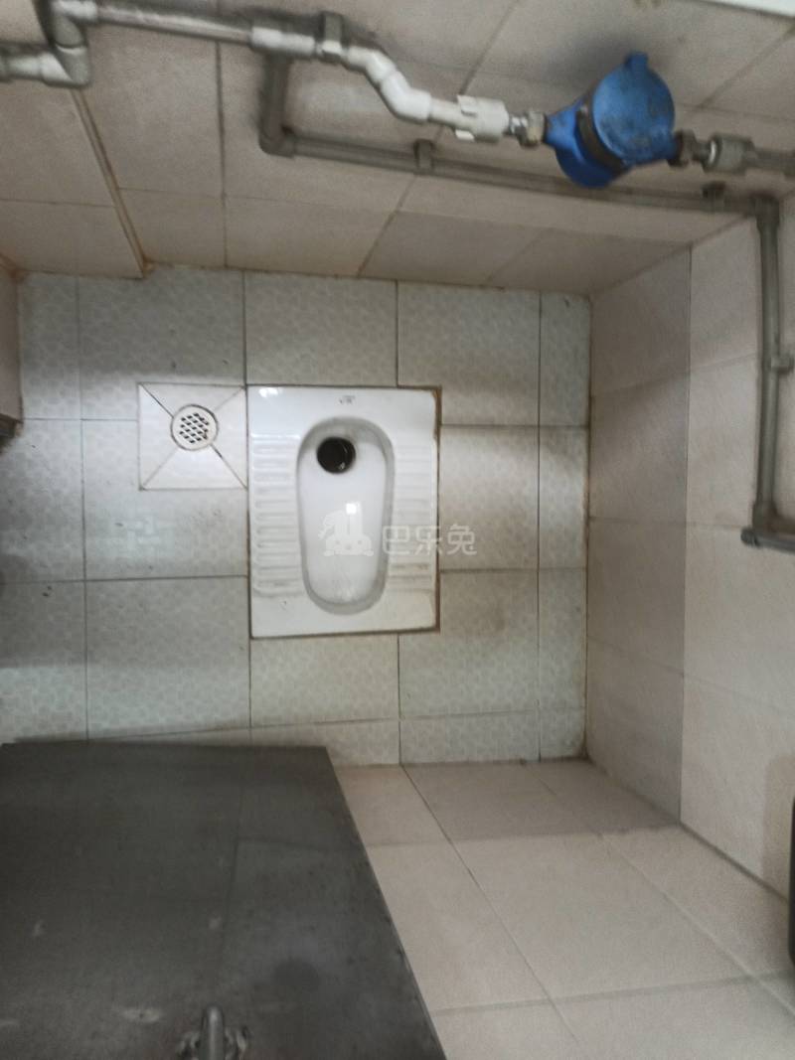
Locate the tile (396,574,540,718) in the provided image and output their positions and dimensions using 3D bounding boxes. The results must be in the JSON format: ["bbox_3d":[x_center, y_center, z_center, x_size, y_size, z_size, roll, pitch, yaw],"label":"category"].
[{"bbox_3d":[0.156,0.245,1.659,0.312,0.010,0.312,-1,93,-12],"label":"tile"}]

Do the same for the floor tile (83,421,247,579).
[{"bbox_3d":[-0.439,-0.056,1.461,0.301,0.010,0.300,-1,92,-12],"label":"floor tile"}]

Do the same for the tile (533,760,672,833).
[{"bbox_3d":[0.369,0.498,1.468,0.151,0.352,0.010,0,92,-12],"label":"tile"}]

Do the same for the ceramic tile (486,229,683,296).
[{"bbox_3d":[0.327,-0.492,1.422,0.241,0.358,0.010,0,92,-12],"label":"ceramic tile"}]

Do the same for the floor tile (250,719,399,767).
[{"bbox_3d":[-0.141,0.435,1.543,0.301,0.010,0.091,-1,92,-12],"label":"floor tile"}]

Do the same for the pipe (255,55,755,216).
[{"bbox_3d":[0.177,-0.430,0.857,0.658,0.215,0.028,1,93,-12],"label":"pipe"}]

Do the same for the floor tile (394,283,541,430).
[{"bbox_3d":[0.156,-0.370,1.633,0.312,0.010,0.296,-1,93,-12],"label":"floor tile"}]

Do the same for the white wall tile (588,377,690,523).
[{"bbox_3d":[0.445,-0.143,1.435,0.010,0.344,0.250,-1,93,-14],"label":"white wall tile"}]

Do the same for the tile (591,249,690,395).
[{"bbox_3d":[0.469,-0.398,1.505,0.010,0.372,0.230,-1,93,-12],"label":"tile"}]

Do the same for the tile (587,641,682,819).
[{"bbox_3d":[0.455,0.364,1.481,0.010,0.358,0.255,0,92,-12],"label":"tile"}]

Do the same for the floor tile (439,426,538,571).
[{"bbox_3d":[0.191,-0.063,1.593,0.218,0.010,0.301,0,92,-12],"label":"floor tile"}]

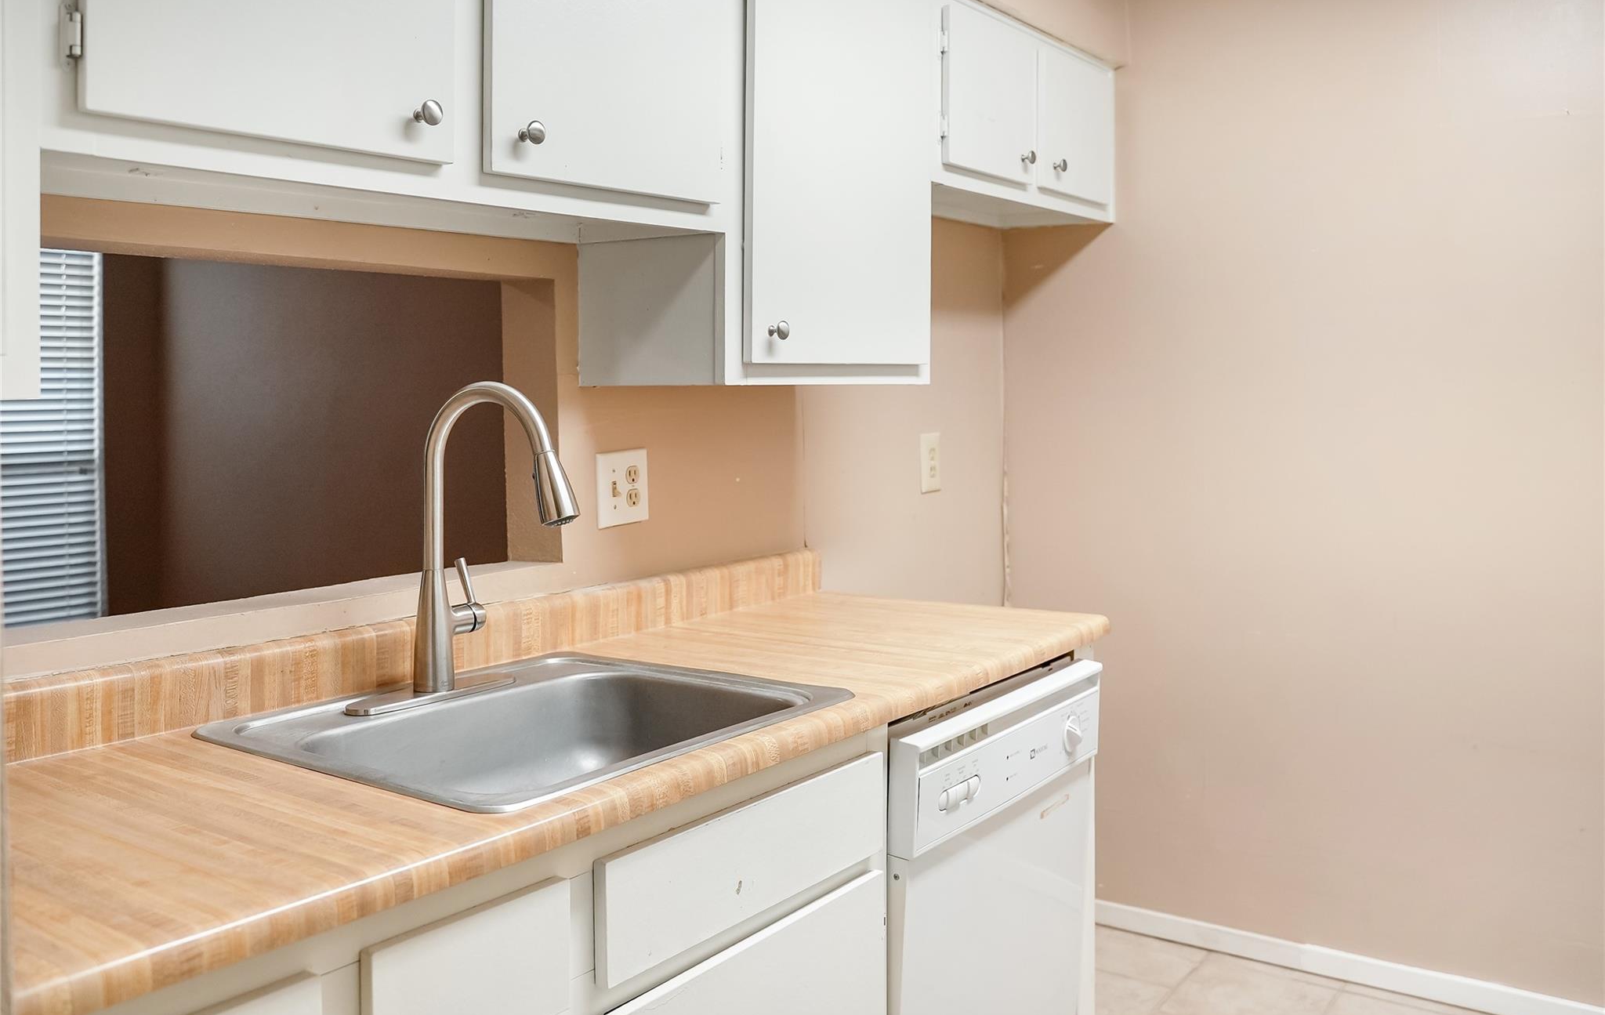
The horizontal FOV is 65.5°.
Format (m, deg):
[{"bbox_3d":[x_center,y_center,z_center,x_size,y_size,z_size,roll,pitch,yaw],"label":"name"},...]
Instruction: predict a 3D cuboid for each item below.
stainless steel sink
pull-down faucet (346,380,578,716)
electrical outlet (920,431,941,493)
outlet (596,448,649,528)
[{"bbox_3d":[-0.326,0.337,1.556,0.560,0.180,0.625,3,5,37],"label":"stainless steel sink"},{"bbox_3d":[-0.396,0.047,1.558,0.270,0.405,0.255,2,5,33],"label":"pull-down faucet"},{"bbox_3d":[0.294,-0.102,2.860,0.008,0.127,0.078,3,5,37],"label":"electrical outlet"},{"bbox_3d":[-0.301,-0.031,2.085,0.010,0.117,0.117,3,5,37],"label":"outlet"}]

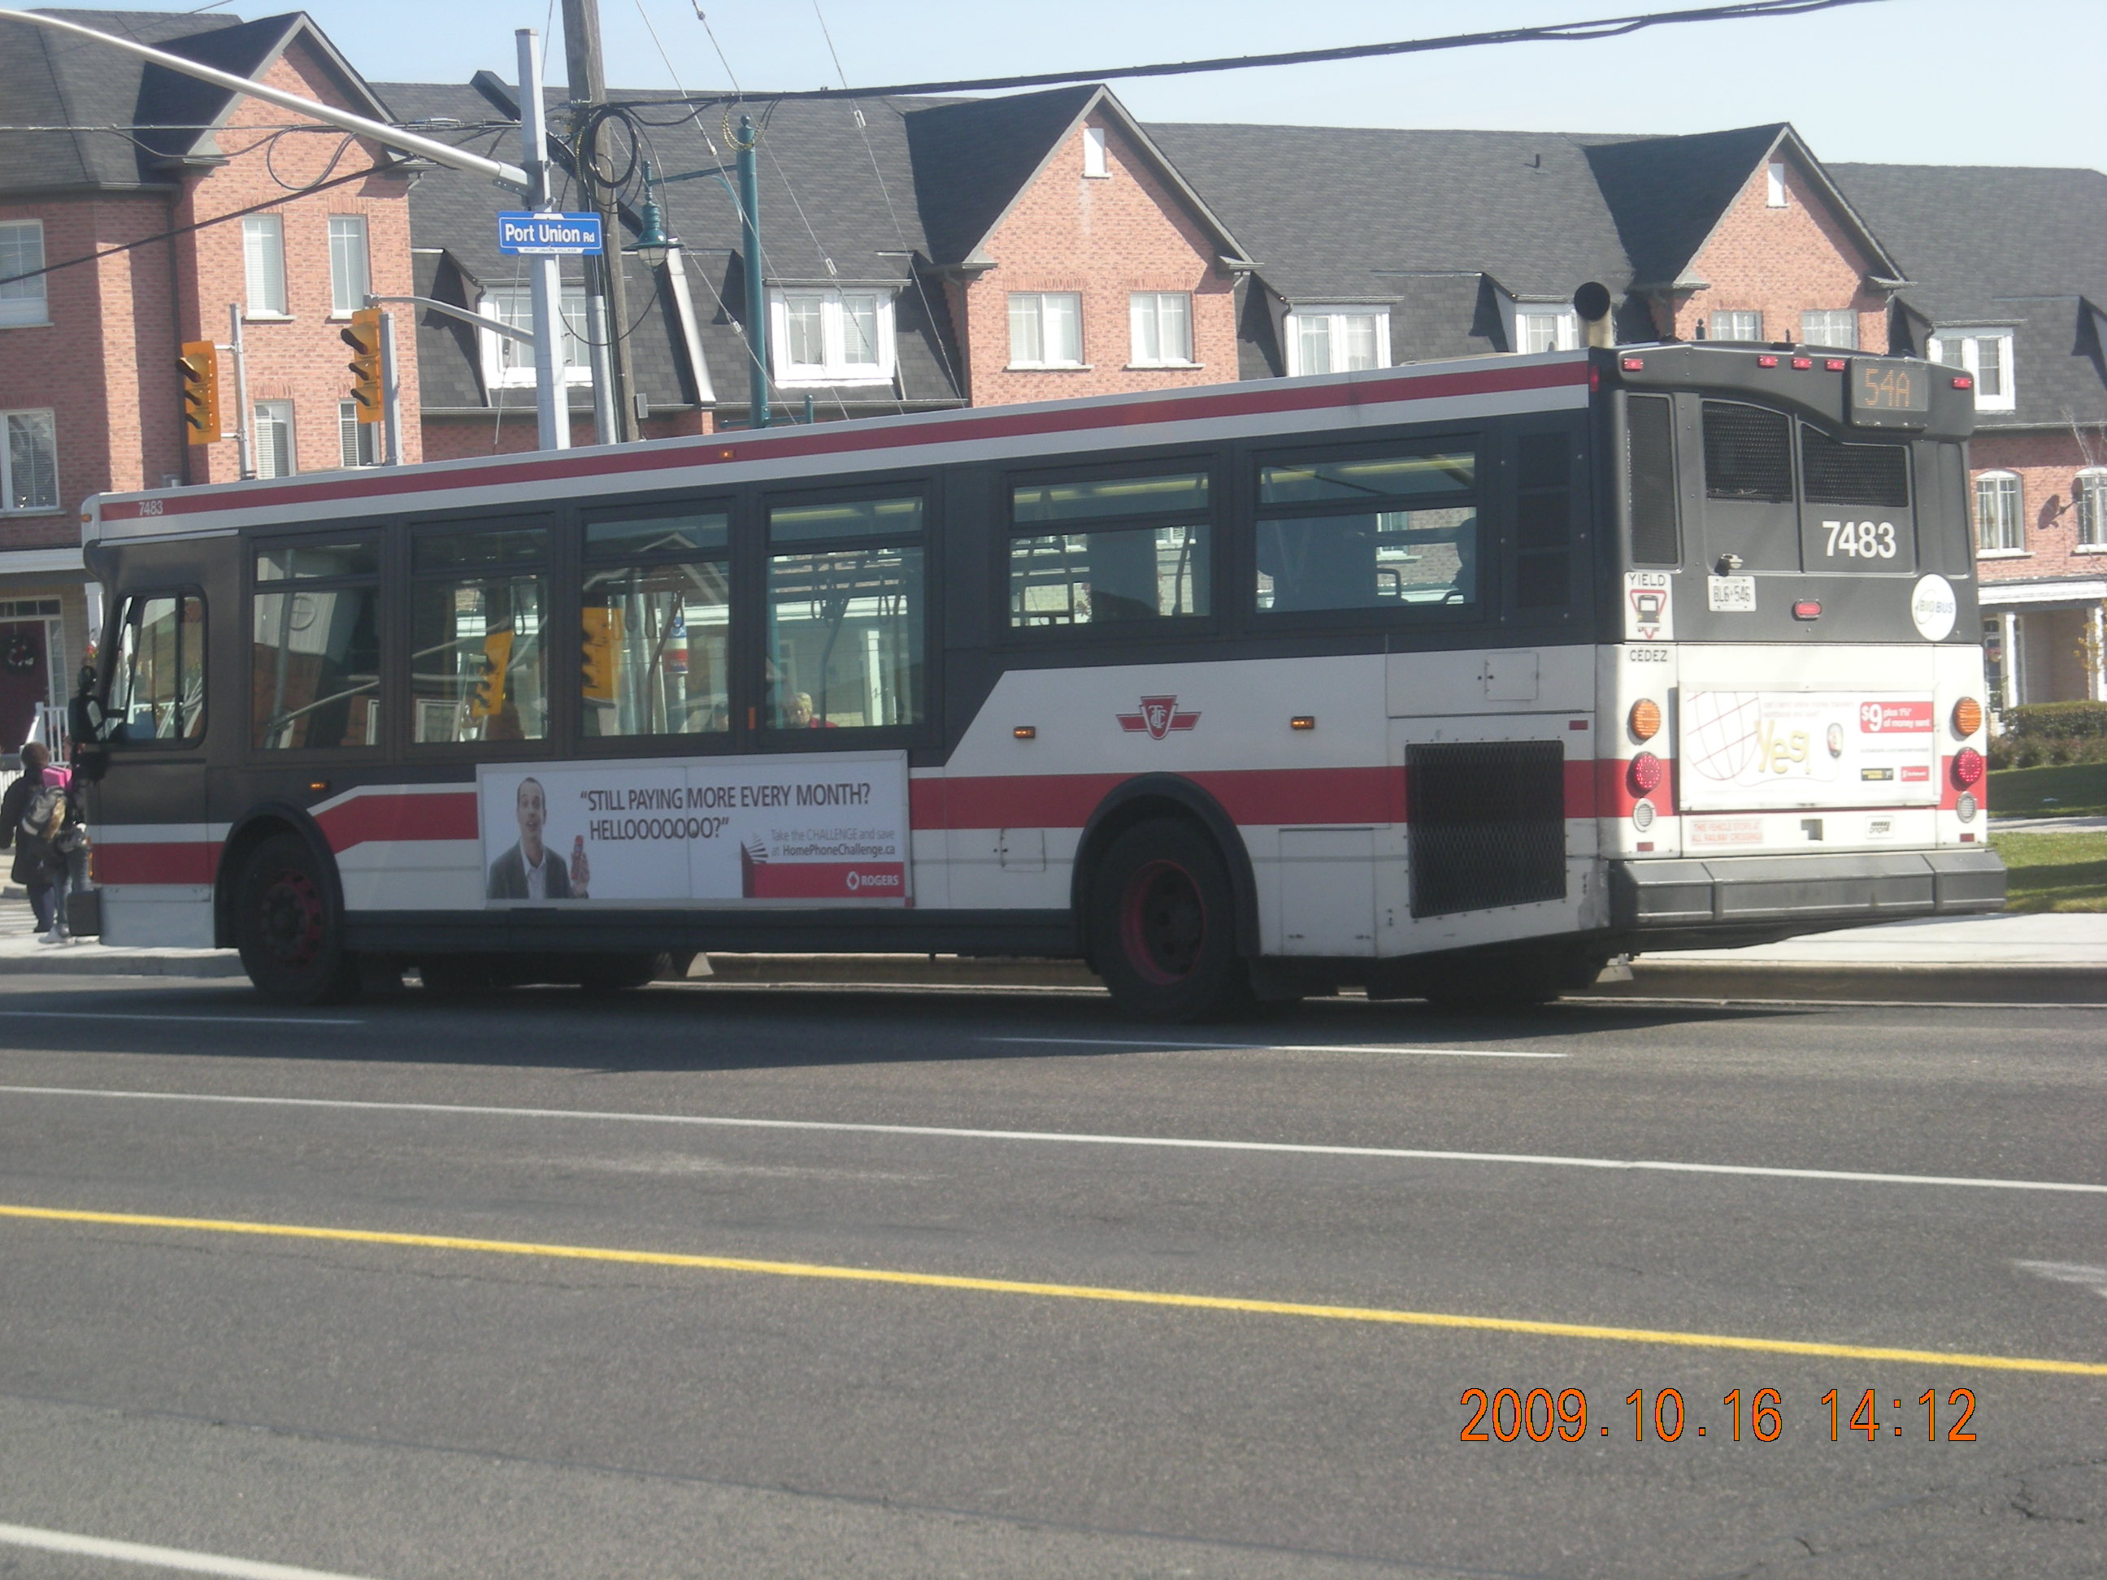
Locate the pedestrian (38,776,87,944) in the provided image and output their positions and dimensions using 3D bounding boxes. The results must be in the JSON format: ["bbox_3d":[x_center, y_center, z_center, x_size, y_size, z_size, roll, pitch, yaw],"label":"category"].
[{"bbox_3d":[-7.655,0.540,44.200,0.400,1.310,0.380,-4,2,-43],"label":"pedestrian"}]

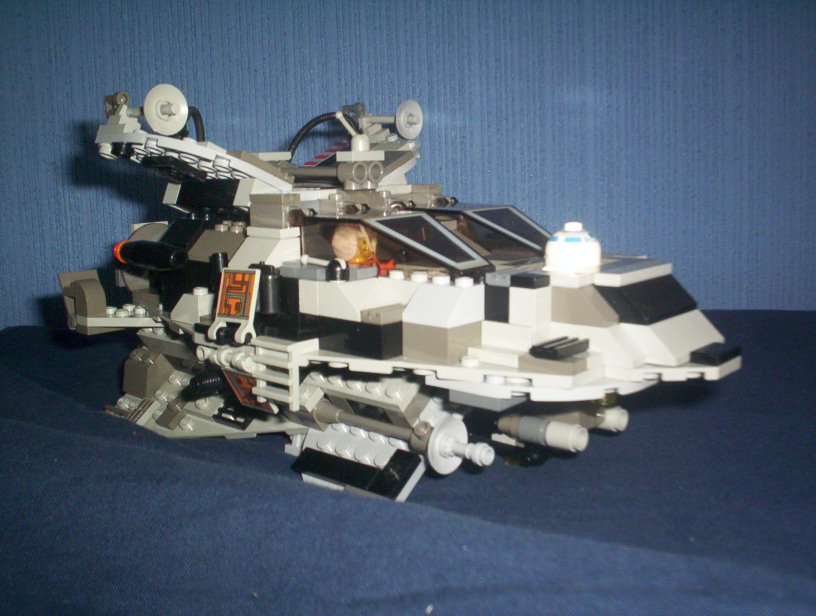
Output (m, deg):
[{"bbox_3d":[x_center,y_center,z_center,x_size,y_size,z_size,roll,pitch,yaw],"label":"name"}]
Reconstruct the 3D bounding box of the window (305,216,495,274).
[{"bbox_3d":[-0.002,-0.019,0.271,0.056,0.016,0.032,7,13,39],"label":"window"}]

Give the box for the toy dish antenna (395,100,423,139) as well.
[{"bbox_3d":[0.001,-0.077,0.367,0.005,0.016,0.016,7,13,39],"label":"toy dish antenna"}]

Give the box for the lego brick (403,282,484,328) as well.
[{"bbox_3d":[0.010,-0.001,0.243,0.016,0.010,0.016,7,12,39],"label":"lego brick"}]

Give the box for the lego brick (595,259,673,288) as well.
[{"bbox_3d":[0.062,-0.010,0.250,0.009,0.003,0.032,7,13,39],"label":"lego brick"}]

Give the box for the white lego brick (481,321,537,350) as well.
[{"bbox_3d":[0.029,0.008,0.244,0.016,0.010,0.008,7,12,39],"label":"white lego brick"}]

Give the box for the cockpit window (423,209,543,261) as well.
[{"bbox_3d":[0.030,-0.025,0.307,0.054,0.016,0.032,7,12,39],"label":"cockpit window"}]

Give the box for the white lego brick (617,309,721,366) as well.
[{"bbox_3d":[0.072,0.007,0.244,0.016,0.010,0.032,7,13,39],"label":"white lego brick"}]

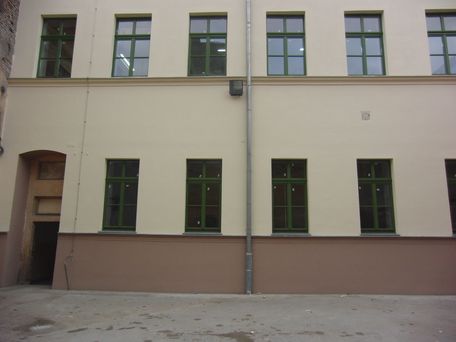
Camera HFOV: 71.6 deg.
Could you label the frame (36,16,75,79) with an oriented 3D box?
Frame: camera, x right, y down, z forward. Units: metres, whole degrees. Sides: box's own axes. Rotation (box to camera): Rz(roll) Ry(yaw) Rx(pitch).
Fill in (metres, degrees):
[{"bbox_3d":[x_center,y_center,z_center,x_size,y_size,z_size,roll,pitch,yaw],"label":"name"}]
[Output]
[{"bbox_3d":[-5.132,-3.720,9.624,1.101,1.985,0.100,0,-9,2],"label":"frame"}]

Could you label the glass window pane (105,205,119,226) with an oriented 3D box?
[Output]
[{"bbox_3d":[-3.176,1.234,8.683,0.380,0.571,0.030,0,-10,2],"label":"glass window pane"}]

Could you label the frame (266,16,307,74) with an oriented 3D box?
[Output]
[{"bbox_3d":[1.707,-3.716,9.381,1.115,1.963,0.100,0,-10,2],"label":"frame"}]

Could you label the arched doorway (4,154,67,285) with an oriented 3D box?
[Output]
[{"bbox_3d":[-5.192,1.276,8.786,1.329,3.680,0.450,0,-10,2],"label":"arched doorway"}]

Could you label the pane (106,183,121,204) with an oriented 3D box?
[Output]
[{"bbox_3d":[-3.189,0.637,8.823,0.415,0.609,0.030,0,-9,2],"label":"pane"}]

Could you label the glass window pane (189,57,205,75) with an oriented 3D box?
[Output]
[{"bbox_3d":[-0.882,-3.113,9.370,0.461,0.604,0.030,0,-9,2],"label":"glass window pane"}]

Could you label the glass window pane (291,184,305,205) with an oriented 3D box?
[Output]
[{"bbox_3d":[1.915,0.653,8.631,0.345,0.601,0.030,0,-10,2],"label":"glass window pane"}]

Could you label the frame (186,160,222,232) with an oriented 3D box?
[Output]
[{"bbox_3d":[-0.643,0.664,8.743,0.976,1.951,0.100,0,-9,2],"label":"frame"}]

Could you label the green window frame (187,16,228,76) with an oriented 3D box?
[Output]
[{"bbox_3d":[-0.580,-3.723,9.450,1.118,1.946,0.100,0,-10,2],"label":"green window frame"}]

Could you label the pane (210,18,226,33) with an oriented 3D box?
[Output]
[{"bbox_3d":[-0.293,-4.367,9.546,0.484,0.455,0.030,0,-10,2],"label":"pane"}]

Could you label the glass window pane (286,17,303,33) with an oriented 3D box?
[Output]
[{"bbox_3d":[2.000,-4.354,9.475,0.491,0.478,0.030,0,-10,2],"label":"glass window pane"}]

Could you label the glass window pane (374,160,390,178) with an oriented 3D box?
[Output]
[{"bbox_3d":[4.235,-0.031,8.685,0.424,0.479,0.030,0,-9,2],"label":"glass window pane"}]

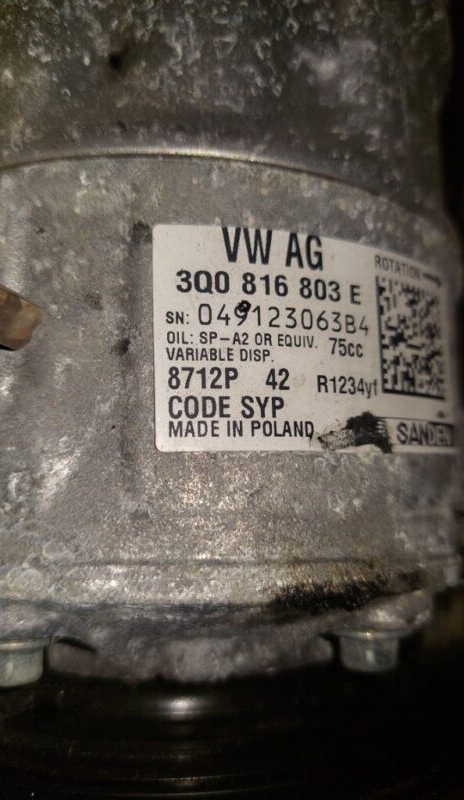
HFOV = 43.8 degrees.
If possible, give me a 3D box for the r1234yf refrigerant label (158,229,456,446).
[{"bbox_3d":[0.014,-0.007,0.080,0.051,0.030,0.006,4,-10,-27],"label":"r1234yf refrigerant label"}]

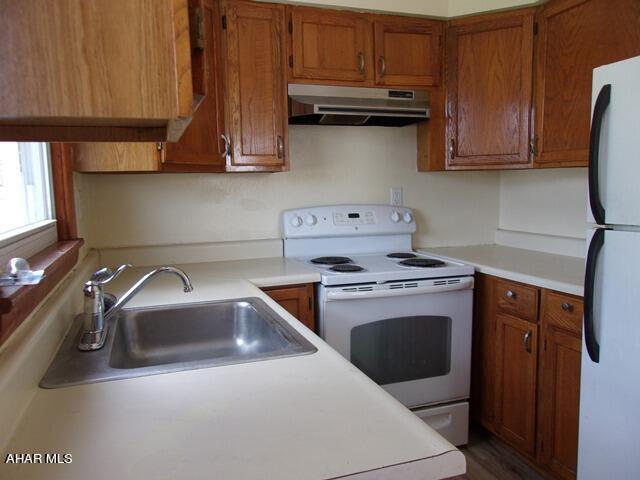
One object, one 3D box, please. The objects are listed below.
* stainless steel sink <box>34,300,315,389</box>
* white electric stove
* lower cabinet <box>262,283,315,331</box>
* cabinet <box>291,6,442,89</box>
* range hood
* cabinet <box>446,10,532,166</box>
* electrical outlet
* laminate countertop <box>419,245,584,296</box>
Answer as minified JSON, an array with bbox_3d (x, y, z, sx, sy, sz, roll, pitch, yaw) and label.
[{"bbox_3d":[-0.391,0.339,1.407,0.580,0.190,0.645,-3,7,-19],"label":"stainless steel sink"},{"bbox_3d":[0.258,0.427,2.554,0.757,1.193,0.705,-3,7,-19],"label":"white electric stove"},{"bbox_3d":[-0.276,0.604,2.486,0.330,0.870,0.610,-3,7,-19],"label":"lower cabinet"},{"bbox_3d":[0.179,-0.967,2.642,0.800,0.368,0.315,-3,7,-19],"label":"cabinet"},{"bbox_3d":[0.188,-0.699,2.601,0.762,0.153,0.450,-3,7,-19],"label":"range hood"},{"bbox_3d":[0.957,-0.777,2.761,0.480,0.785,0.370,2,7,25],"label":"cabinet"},{"bbox_3d":[0.460,-0.257,2.979,0.071,0.115,0.010,-3,7,-19],"label":"electrical outlet"},{"bbox_3d":[1.077,0.129,2.518,0.657,0.038,1.360,-3,7,-19],"label":"laminate countertop"}]

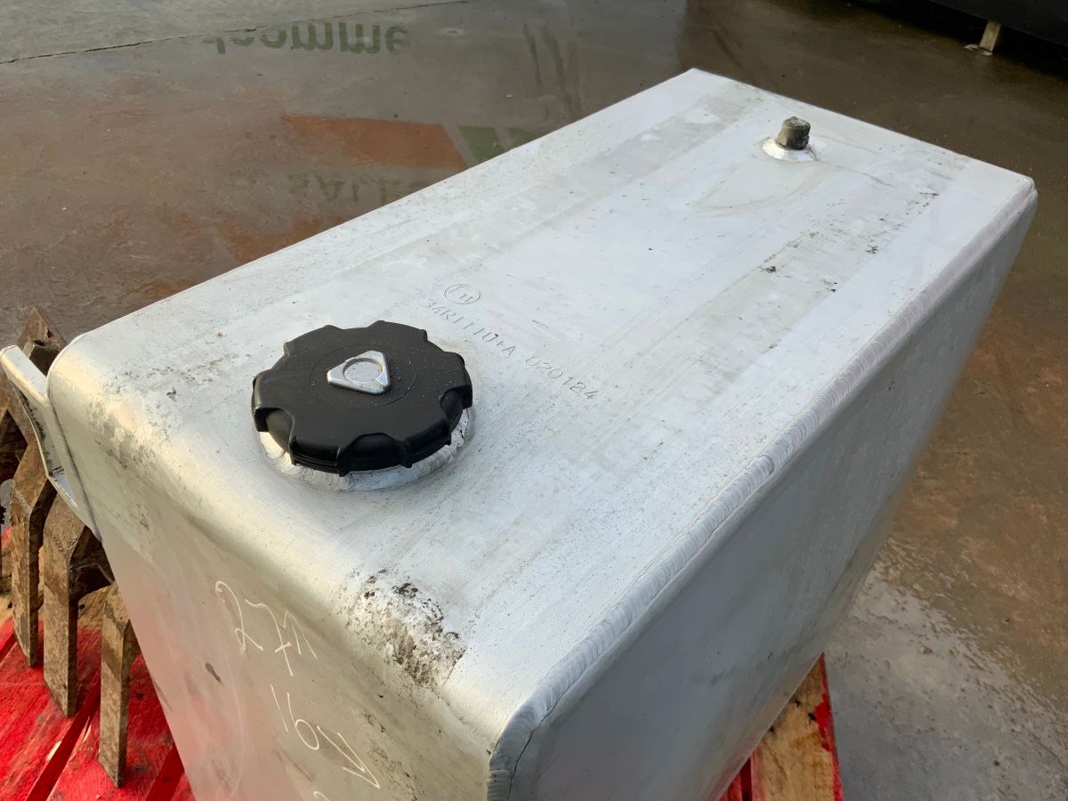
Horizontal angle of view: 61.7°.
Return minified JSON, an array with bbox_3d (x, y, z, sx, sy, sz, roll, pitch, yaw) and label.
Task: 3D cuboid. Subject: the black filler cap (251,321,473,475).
[{"bbox_3d":[-0.080,-0.006,0.420,0.102,0.020,0.102,3,40,-3],"label":"black filler cap"}]

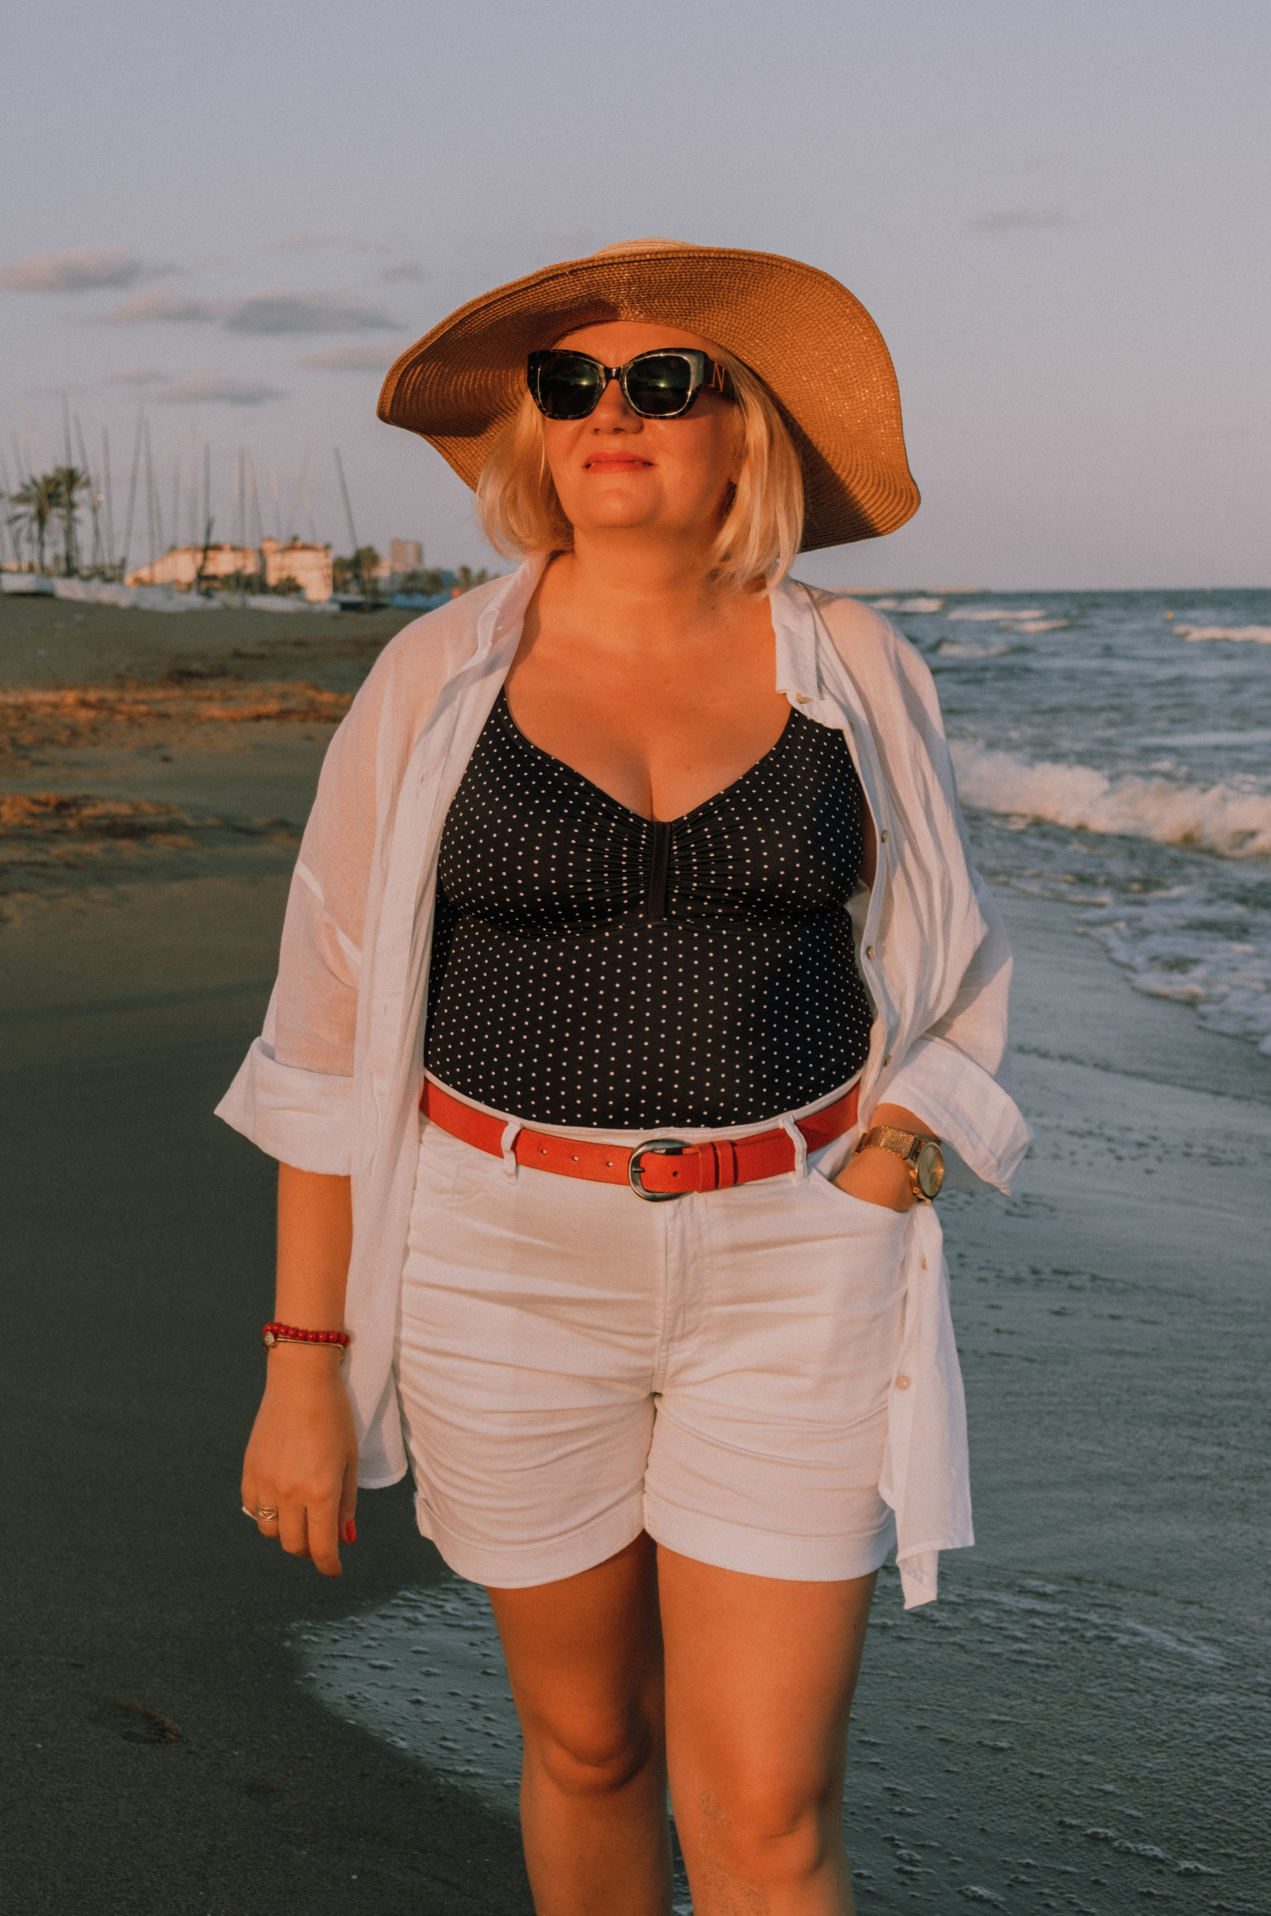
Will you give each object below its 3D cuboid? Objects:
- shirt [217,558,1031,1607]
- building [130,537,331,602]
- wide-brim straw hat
[{"bbox_3d":[-0.009,0.104,2.360,0.640,0.840,0.360,0,7,2],"label":"shirt"},{"bbox_3d":[-47.845,-45.500,350.000,24.500,7.800,12.000,-2,7,-11],"label":"building"},{"bbox_3d":[0.017,-0.455,2.320,0.420,0.160,0.410,2,-20,18],"label":"wide-brim straw hat"}]

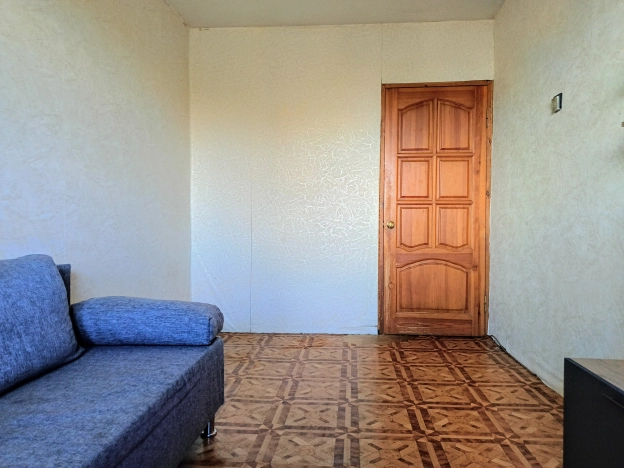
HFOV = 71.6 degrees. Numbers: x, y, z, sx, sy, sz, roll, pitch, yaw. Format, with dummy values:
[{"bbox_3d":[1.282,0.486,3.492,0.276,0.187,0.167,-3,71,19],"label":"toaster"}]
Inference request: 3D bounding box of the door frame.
[{"bbox_3d":[0.992,-0.195,3.505,0.880,2.040,0.100,0,1,5],"label":"door frame"}]

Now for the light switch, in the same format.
[{"bbox_3d":[1.330,-0.713,2.353,0.026,0.085,0.083,0,1,5],"label":"light switch"}]

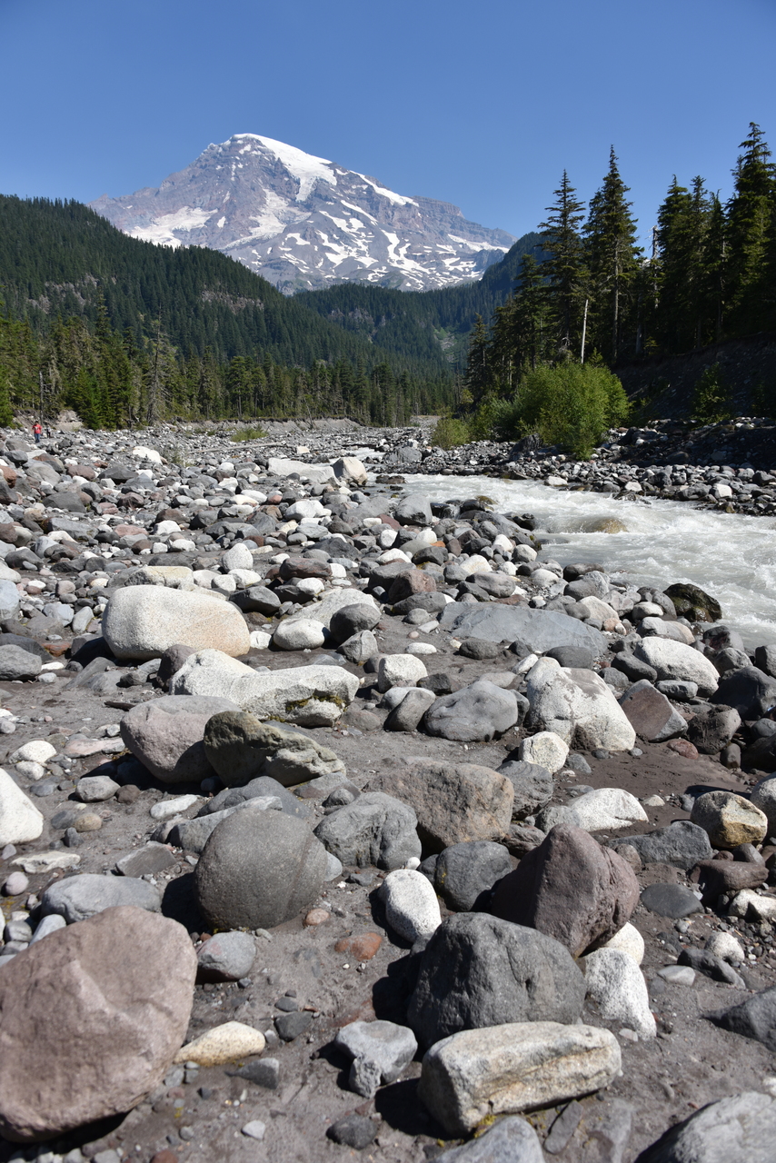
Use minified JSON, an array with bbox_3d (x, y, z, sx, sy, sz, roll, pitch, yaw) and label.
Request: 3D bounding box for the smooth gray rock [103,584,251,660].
[{"bbox_3d":[-1.292,0.254,5.538,0.922,0.477,0.600,1,9,8],"label":"smooth gray rock"}]

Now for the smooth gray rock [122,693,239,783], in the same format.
[{"bbox_3d":[-0.864,0.669,3.845,0.531,0.361,0.425,0,9,0],"label":"smooth gray rock"}]

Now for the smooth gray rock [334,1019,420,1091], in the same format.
[{"bbox_3d":[-0.025,1.090,2.082,0.190,0.143,0.152,0,9,0],"label":"smooth gray rock"}]

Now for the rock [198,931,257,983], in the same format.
[{"bbox_3d":[-0.478,1.099,2.657,0.179,0.107,0.152,0,9,0],"label":"rock"}]

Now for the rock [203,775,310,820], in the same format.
[{"bbox_3d":[-0.482,0.798,3.284,0.420,0.175,0.273,0,9,0],"label":"rock"}]

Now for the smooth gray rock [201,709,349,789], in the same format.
[{"bbox_3d":[-0.476,0.707,3.813,0.603,0.317,0.332,1,9,8],"label":"smooth gray rock"}]

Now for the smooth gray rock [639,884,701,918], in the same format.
[{"bbox_3d":[0.837,0.944,2.676,0.175,0.082,0.131,2,9,15],"label":"smooth gray rock"}]

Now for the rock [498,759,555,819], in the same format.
[{"bbox_3d":[0.536,0.855,3.734,0.276,0.212,0.221,0,9,0],"label":"rock"}]

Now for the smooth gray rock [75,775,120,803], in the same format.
[{"bbox_3d":[-1.241,0.887,3.869,0.177,0.102,0.142,0,9,0],"label":"smooth gray rock"}]

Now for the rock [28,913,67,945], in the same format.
[{"bbox_3d":[-0.927,0.967,2.472,0.111,0.114,0.122,-5,10,-30],"label":"rock"}]

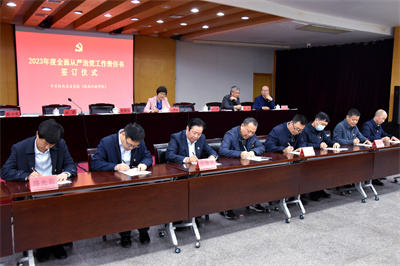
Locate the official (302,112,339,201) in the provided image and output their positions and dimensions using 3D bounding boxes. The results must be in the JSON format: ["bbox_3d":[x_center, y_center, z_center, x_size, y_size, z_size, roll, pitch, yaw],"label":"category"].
[{"bbox_3d":[1.591,0.327,4.800,0.606,1.222,0.707,-3,7,-31],"label":"official"}]

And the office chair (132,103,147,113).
[{"bbox_3d":[-1.075,-0.132,6.981,0.550,0.925,0.600,-4,7,-31],"label":"office chair"}]

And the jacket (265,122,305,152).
[{"bbox_3d":[1.061,0.144,4.447,0.626,0.545,0.545,-3,7,-31],"label":"jacket"}]

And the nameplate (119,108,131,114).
[{"bbox_3d":[-1.349,-0.391,6.182,0.192,0.096,0.081,-3,7,-31],"label":"nameplate"}]

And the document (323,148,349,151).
[{"bbox_3d":[1.789,0.218,4.563,0.290,0.003,0.220,-4,7,-31],"label":"document"}]

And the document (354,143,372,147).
[{"bbox_3d":[2.335,0.170,4.862,0.212,0.010,0.283,-3,7,-31],"label":"document"}]

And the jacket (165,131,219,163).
[{"bbox_3d":[-0.123,0.269,3.842,0.590,0.610,0.700,-4,7,-31],"label":"jacket"}]

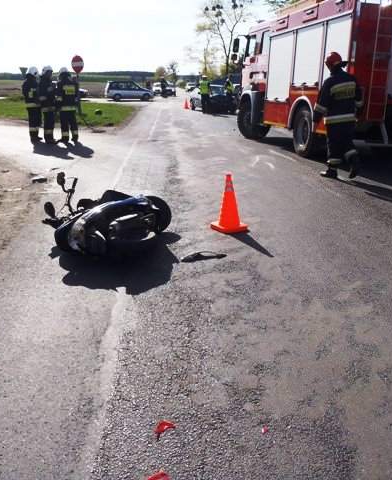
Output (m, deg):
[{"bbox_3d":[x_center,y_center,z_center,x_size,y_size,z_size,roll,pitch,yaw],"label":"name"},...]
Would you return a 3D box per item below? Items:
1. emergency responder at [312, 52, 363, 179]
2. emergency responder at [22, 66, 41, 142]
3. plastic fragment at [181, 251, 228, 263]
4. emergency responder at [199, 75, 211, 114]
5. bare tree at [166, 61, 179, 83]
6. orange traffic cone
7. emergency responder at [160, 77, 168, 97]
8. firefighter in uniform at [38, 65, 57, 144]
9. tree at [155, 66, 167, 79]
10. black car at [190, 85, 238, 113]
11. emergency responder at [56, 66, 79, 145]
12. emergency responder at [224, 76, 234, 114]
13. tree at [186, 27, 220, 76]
[{"bbox_3d":[2.184,-1.894,7.993,0.620,1.880,0.560,-11,20,-33],"label":"emergency responder"},{"bbox_3d":[-4.191,-3.420,13.188,0.430,1.840,0.540,-11,20,-33],"label":"emergency responder"},{"bbox_3d":[0.066,0.128,4.476,0.410,0.060,0.140,-6,18,-18],"label":"plastic fragment"},{"bbox_3d":[0.422,-7.192,25.718,0.600,1.820,0.420,0,17,0],"label":"emergency responder"},{"bbox_3d":[-5.193,-36.244,114.410,2.800,6.480,2.800,0,17,0],"label":"bare tree"},{"bbox_3d":[0.336,-0.393,5.280,0.310,0.595,0.310,8,18,24],"label":"orange traffic cone"},{"bbox_3d":[-2.930,-14.240,48.452,0.600,1.800,0.450,6,18,19],"label":"emergency responder"},{"bbox_3d":[-3.715,-3.360,12.951,0.440,1.860,0.540,-3,17,-11],"label":"firefighter in uniform"},{"bbox_3d":[-7.858,-35.646,114.589,2.800,5.230,2.800,0,17,0],"label":"tree"},{"bbox_3d":[0.820,-7.653,27.877,1.720,1.460,4.100,-3,17,-10],"label":"black car"},{"bbox_3d":[-3.269,-3.411,13.168,0.560,1.840,0.420,-11,20,-33],"label":"emergency responder"},{"bbox_3d":[1.647,-7.037,25.073,0.420,1.800,0.550,8,18,24],"label":"emergency responder"},{"bbox_3d":[0.879,-22.704,66.270,4.800,7.800,4.800,0,17,0],"label":"tree"}]

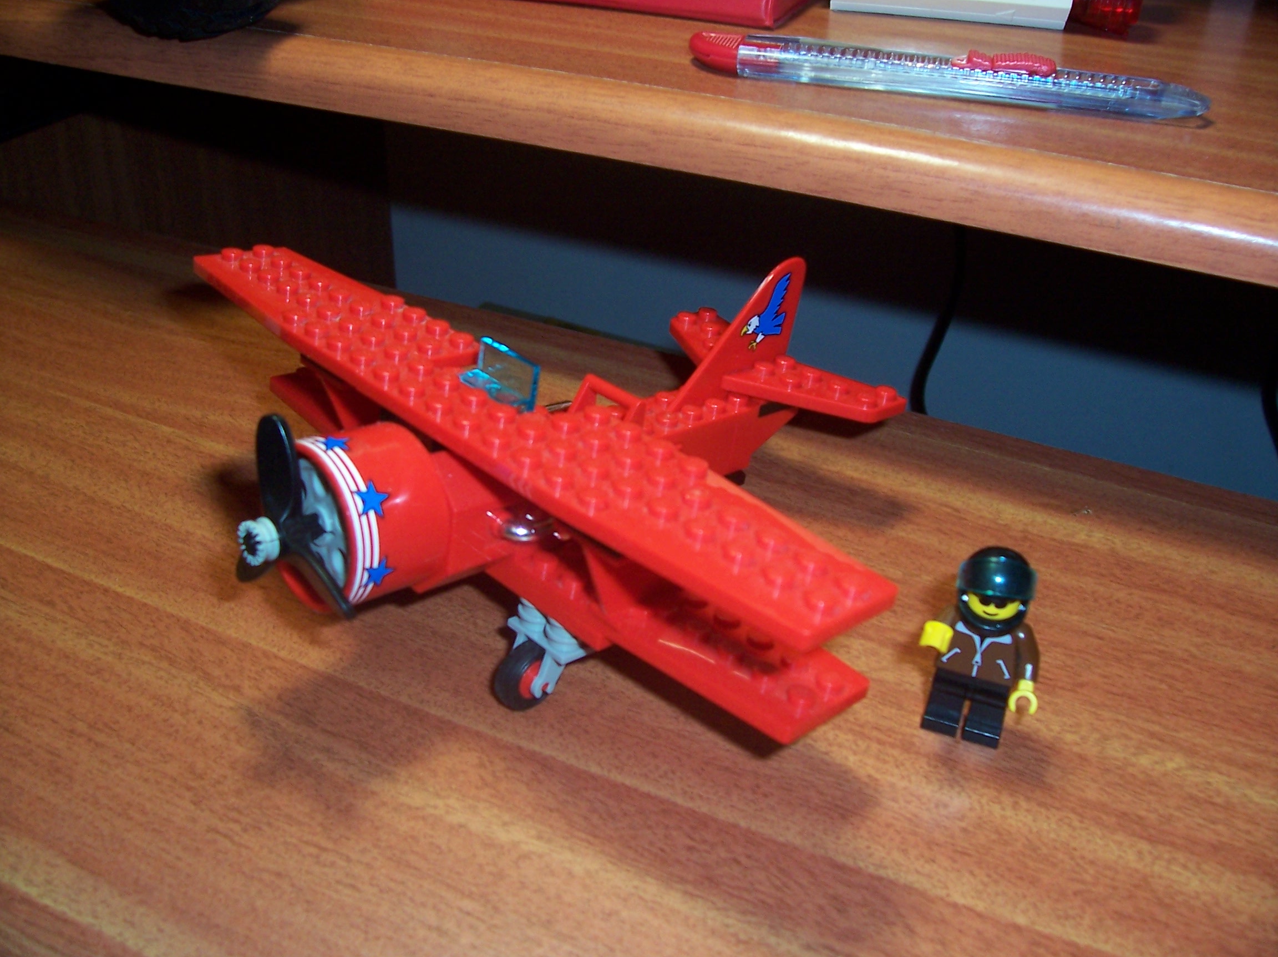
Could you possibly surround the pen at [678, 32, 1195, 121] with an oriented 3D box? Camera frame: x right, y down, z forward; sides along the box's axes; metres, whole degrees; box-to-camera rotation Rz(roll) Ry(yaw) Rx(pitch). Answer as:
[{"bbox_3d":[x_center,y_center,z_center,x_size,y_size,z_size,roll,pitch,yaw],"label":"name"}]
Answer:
[{"bbox_3d":[0.079,-0.108,0.331,0.136,0.011,0.013,10,34,13],"label":"pen"}]

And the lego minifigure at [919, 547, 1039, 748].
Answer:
[{"bbox_3d":[0.064,0.033,0.235,0.024,0.042,0.018,13,35,16],"label":"lego minifigure"}]

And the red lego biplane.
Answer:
[{"bbox_3d":[-0.013,-0.004,0.261,0.151,0.074,0.176,-17,36,-43],"label":"red lego biplane"}]

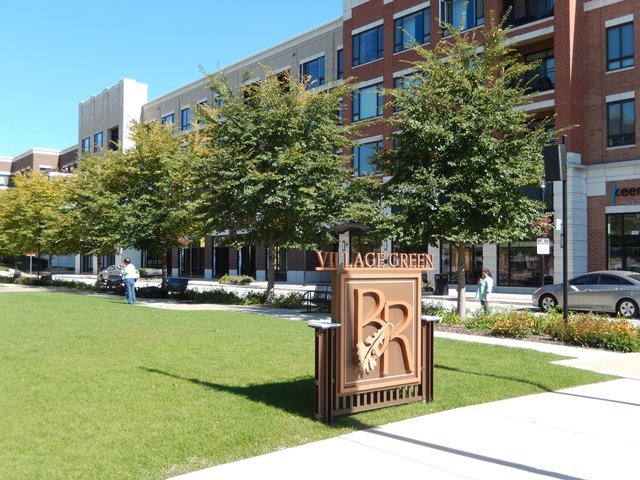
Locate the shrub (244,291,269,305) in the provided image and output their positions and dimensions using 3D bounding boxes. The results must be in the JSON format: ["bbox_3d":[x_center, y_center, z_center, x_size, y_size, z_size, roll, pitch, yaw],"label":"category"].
[{"bbox_3d":[-2.386,2.164,25.028,0.650,0.480,0.780,1,-2,-38],"label":"shrub"}]

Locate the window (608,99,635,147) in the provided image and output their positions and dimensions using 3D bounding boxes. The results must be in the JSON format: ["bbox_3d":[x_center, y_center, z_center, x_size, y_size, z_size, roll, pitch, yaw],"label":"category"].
[{"bbox_3d":[12.973,-5.021,28.653,0.200,1.950,1.250,1,-2,-39],"label":"window"}]

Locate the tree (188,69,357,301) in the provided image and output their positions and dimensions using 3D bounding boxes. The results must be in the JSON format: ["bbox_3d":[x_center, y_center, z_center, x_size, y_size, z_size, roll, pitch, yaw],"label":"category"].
[{"bbox_3d":[-1.768,-2.061,25.661,6.000,8.968,6.300,0,-1,0],"label":"tree"}]

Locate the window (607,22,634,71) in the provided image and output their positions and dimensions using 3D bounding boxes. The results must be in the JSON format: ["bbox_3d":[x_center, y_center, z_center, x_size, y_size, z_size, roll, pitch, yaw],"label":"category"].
[{"bbox_3d":[13.383,-8.614,29.696,0.150,1.960,1.262,1,-2,-38],"label":"window"}]

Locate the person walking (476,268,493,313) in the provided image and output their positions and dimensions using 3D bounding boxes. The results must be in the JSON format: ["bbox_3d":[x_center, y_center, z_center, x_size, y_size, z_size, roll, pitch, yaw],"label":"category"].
[{"bbox_3d":[5.070,1.630,20.500,0.420,1.550,0.500,1,-1,-21],"label":"person walking"}]

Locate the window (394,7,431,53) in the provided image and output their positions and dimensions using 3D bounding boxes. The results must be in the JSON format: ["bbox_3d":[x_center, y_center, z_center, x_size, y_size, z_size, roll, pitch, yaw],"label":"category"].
[{"bbox_3d":[5.043,-11.393,36.345,0.200,1.820,2.680,1,-2,-39],"label":"window"}]

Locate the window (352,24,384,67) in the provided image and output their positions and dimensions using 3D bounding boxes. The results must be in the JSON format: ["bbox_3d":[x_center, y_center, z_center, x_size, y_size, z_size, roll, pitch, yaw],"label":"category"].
[{"bbox_3d":[2.910,-11.821,40.717,0.150,1.925,2.836,1,-2,-38],"label":"window"}]

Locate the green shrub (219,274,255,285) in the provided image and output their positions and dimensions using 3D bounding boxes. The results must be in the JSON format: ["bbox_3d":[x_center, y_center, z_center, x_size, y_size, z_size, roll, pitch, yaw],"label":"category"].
[{"bbox_3d":[-5.601,2.647,44.667,1.300,0.640,2.400,1,-2,-38],"label":"green shrub"}]

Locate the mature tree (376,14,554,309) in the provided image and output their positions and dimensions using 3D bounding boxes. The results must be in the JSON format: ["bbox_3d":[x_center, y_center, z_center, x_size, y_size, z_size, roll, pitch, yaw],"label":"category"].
[{"bbox_3d":[4.007,-1.917,18.604,4.800,8.314,4.900,0,-1,0],"label":"mature tree"}]

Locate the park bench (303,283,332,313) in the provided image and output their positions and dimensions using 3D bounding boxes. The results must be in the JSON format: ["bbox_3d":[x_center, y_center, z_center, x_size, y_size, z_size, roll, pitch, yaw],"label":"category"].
[{"bbox_3d":[0.228,1.844,20.567,0.620,0.880,1.800,1,-2,-38],"label":"park bench"}]

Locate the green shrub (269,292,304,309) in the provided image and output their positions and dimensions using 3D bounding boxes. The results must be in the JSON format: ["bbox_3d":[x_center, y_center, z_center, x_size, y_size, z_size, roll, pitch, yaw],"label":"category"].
[{"bbox_3d":[-1.190,2.180,24.400,0.850,0.540,1.000,1,-2,-39],"label":"green shrub"}]

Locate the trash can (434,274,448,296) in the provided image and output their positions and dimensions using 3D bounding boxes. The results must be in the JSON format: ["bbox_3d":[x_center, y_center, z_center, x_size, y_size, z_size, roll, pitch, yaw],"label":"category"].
[{"bbox_3d":[5.400,1.950,29.600,0.600,0.940,0.600,1,-2,-39],"label":"trash can"}]

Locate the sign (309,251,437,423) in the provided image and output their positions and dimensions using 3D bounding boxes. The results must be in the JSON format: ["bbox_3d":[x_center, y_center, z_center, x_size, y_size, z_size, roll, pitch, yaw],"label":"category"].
[{"bbox_3d":[0.669,1.017,7.482,1.780,1.770,0.280,1,-2,-38],"label":"sign"}]

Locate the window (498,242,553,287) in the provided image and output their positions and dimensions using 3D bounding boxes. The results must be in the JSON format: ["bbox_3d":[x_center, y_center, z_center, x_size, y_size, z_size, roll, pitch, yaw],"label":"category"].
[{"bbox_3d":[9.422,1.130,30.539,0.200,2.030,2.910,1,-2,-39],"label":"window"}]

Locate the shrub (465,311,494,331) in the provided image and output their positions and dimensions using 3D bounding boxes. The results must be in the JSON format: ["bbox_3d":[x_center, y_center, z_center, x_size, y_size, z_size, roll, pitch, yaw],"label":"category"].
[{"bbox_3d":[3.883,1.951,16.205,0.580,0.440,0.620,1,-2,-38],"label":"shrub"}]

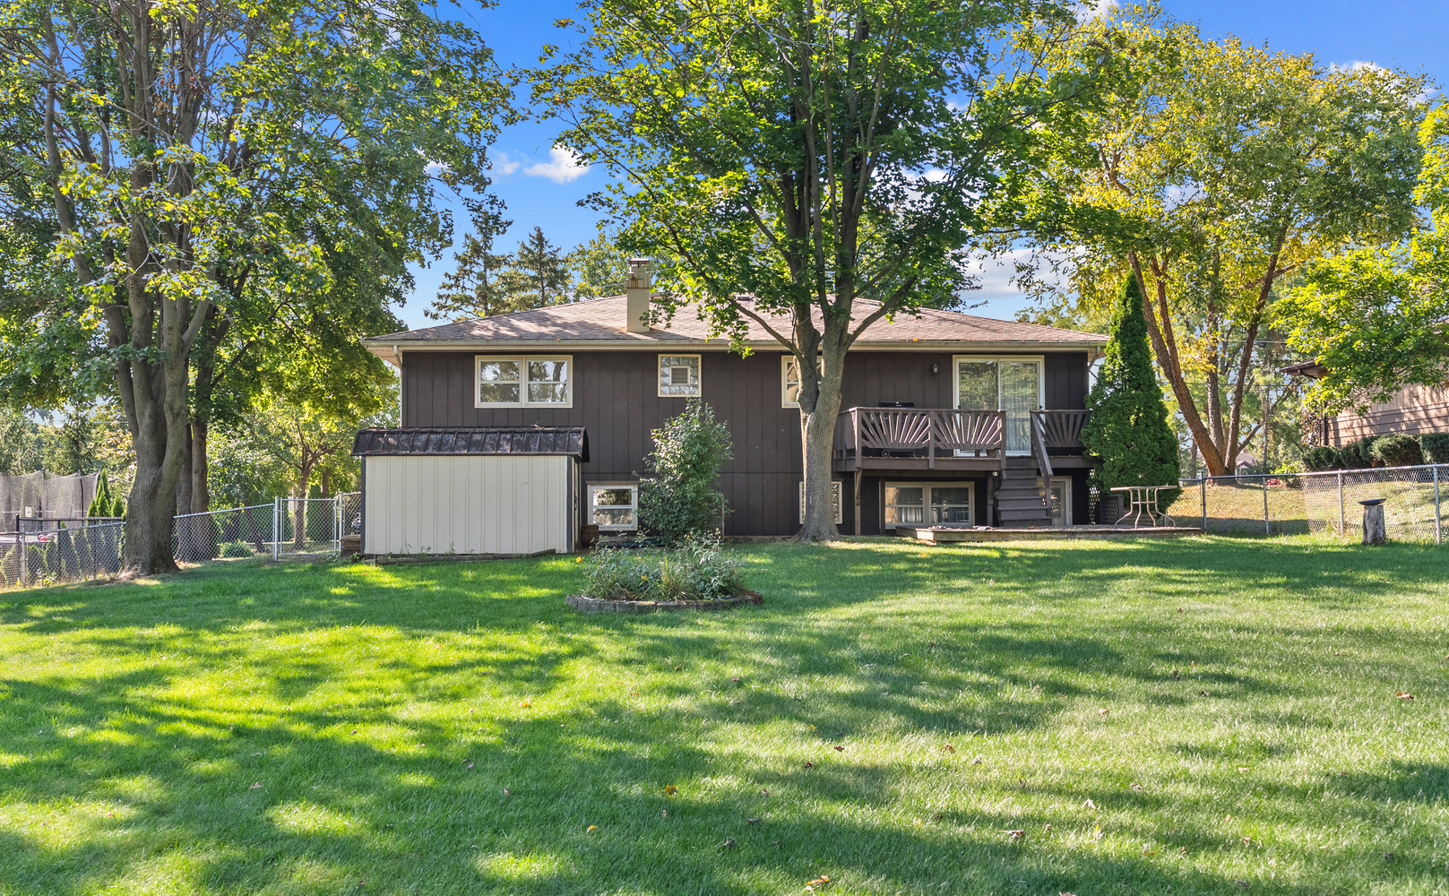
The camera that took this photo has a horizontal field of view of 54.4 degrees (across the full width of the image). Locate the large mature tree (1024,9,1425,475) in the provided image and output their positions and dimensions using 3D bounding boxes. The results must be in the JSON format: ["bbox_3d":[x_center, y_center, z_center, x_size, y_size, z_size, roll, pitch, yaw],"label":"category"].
[{"bbox_3d":[12.400,-4.997,35.000,10.000,11.750,9.600,0,-2,-3],"label":"large mature tree"}]

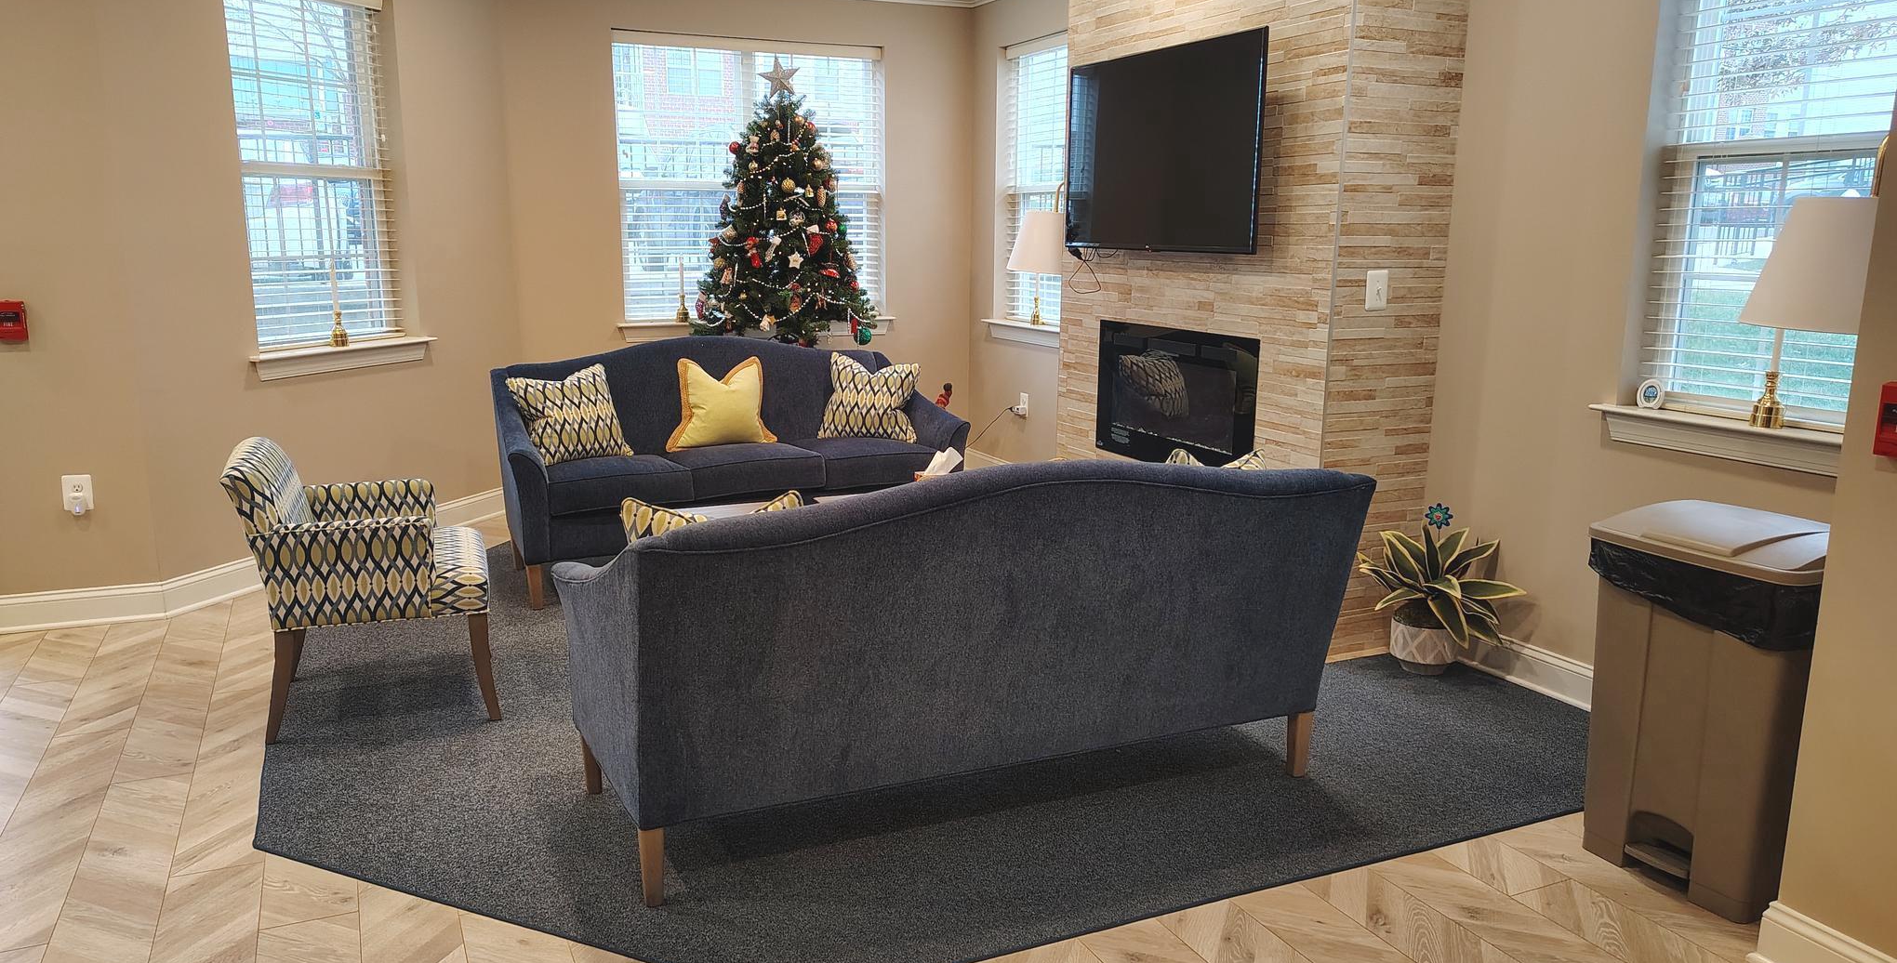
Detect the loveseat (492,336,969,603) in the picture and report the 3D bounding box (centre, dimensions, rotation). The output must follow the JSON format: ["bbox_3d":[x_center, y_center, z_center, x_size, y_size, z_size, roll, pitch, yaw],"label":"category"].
[{"bbox_3d":[-0.942,-0.113,5.697,1.922,0.954,0.827,-5,12,-25],"label":"loveseat"}]

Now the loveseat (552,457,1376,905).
[{"bbox_3d":[0.058,0.352,3.419,1.922,0.954,0.834,-4,12,-23],"label":"loveseat"}]

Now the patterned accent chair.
[{"bbox_3d":[-1.778,0.257,4.071,0.693,0.849,0.626,-4,12,-20],"label":"patterned accent chair"}]

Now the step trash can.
[{"bbox_3d":[1.801,0.510,3.020,0.417,0.834,0.514,-5,12,-24],"label":"step trash can"}]

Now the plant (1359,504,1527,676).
[{"bbox_3d":[1.621,0.364,4.428,0.432,0.559,0.462,1,11,0],"label":"plant"}]

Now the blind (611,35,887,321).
[{"bbox_3d":[-1.083,-1.642,7.313,1.505,1.475,0.067,-5,12,-24],"label":"blind"}]

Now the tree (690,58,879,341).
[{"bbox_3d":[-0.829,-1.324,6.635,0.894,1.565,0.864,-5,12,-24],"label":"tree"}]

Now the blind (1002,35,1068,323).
[{"bbox_3d":[0.544,-1.611,7.190,0.067,1.475,0.879,-5,12,-24],"label":"blind"}]

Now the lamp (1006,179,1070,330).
[{"bbox_3d":[0.533,-1.171,6.823,0.402,0.678,0.402,-5,12,-24],"label":"lamp"}]

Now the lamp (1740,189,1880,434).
[{"bbox_3d":[2.130,-0.416,3.173,0.402,0.589,0.402,-5,12,-24],"label":"lamp"}]

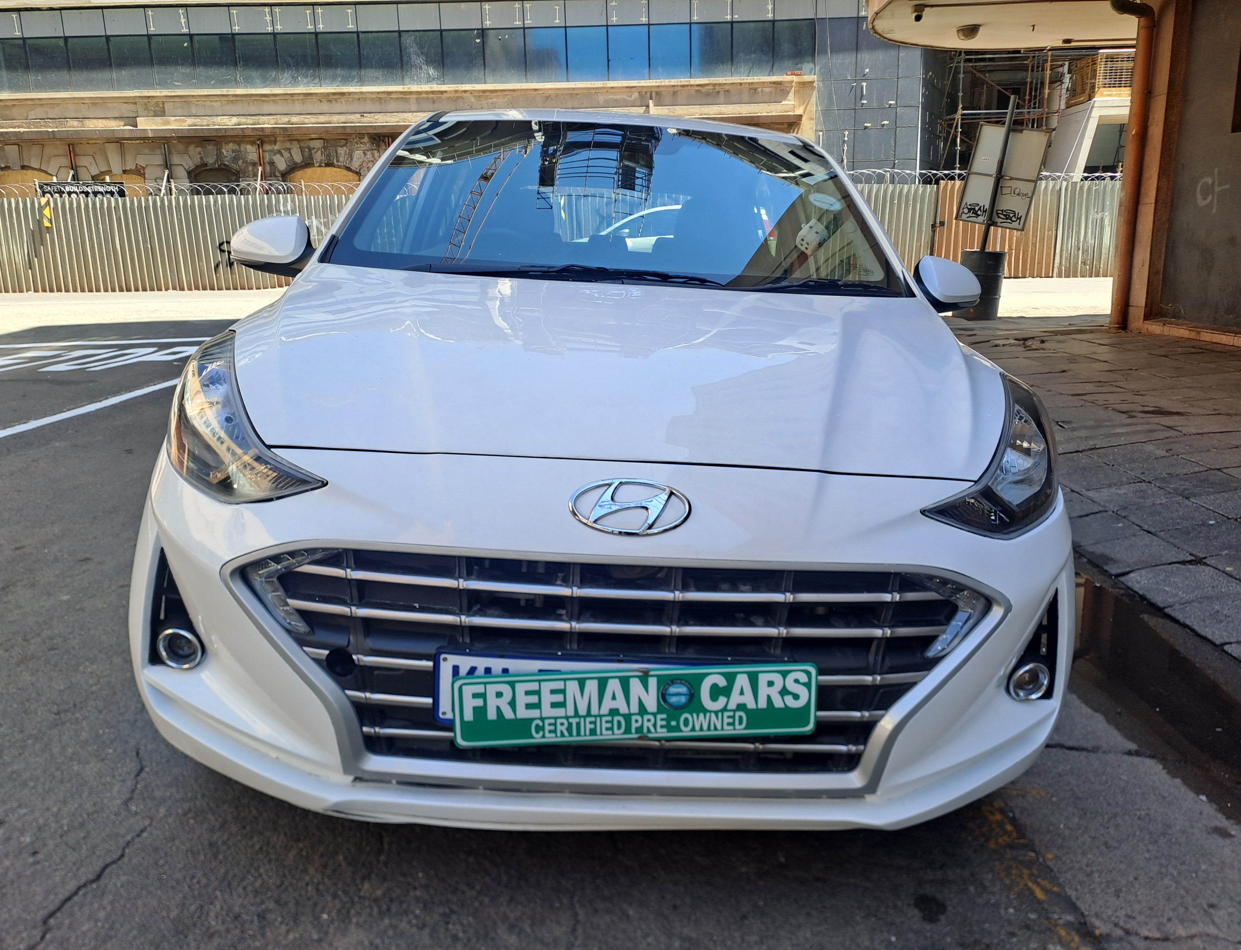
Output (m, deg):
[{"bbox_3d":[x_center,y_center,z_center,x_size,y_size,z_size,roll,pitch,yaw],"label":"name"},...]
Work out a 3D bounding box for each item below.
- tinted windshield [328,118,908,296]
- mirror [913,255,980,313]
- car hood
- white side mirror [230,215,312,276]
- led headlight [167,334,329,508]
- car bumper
[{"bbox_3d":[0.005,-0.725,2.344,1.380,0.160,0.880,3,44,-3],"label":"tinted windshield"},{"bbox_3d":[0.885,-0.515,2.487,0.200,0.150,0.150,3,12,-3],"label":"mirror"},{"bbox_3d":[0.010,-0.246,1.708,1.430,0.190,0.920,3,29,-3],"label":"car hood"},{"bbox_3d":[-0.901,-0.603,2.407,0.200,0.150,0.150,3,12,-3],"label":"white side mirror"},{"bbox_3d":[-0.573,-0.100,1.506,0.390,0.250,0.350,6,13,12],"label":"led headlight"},{"bbox_3d":[-0.002,0.228,1.427,1.630,0.550,0.470,3,12,-3],"label":"car bumper"}]

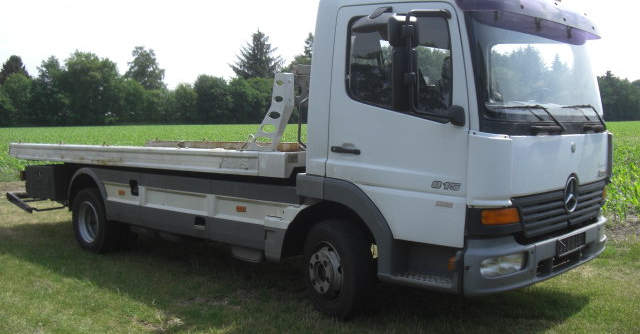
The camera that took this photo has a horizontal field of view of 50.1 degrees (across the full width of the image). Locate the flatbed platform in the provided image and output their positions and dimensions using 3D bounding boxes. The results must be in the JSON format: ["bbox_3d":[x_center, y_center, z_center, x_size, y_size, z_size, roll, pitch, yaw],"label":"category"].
[{"bbox_3d":[-1.391,-0.158,7.926,5.190,0.210,2.210,3,5,43],"label":"flatbed platform"}]

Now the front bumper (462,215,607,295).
[{"bbox_3d":[1.755,0.581,4.982,0.260,0.360,2.280,4,5,43],"label":"front bumper"}]

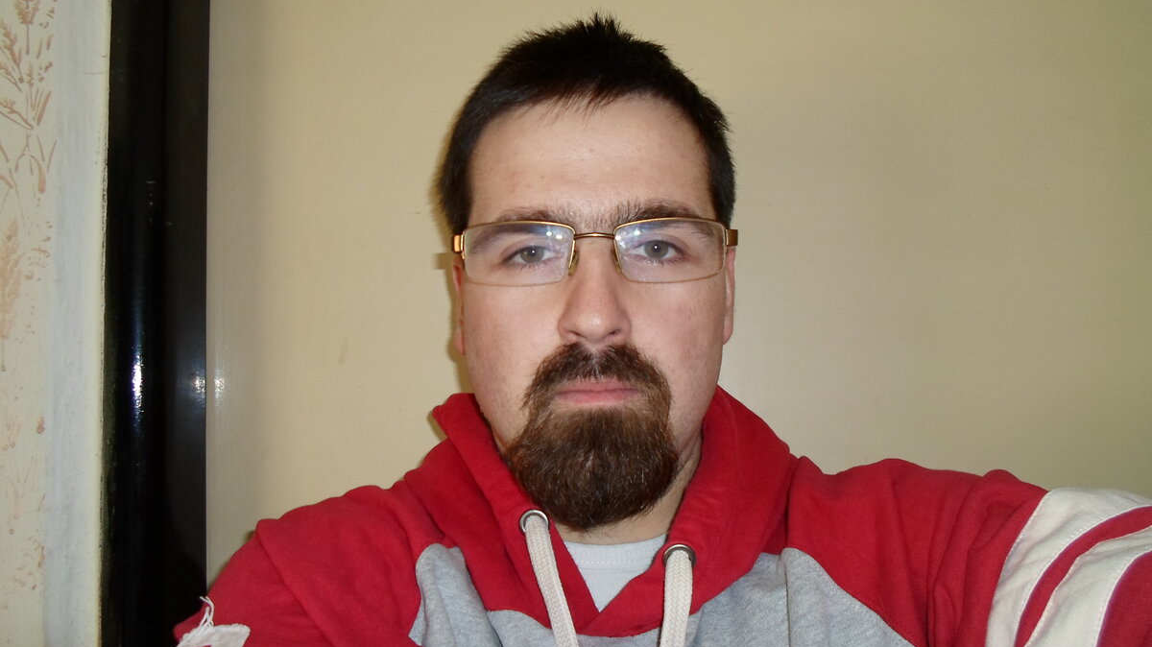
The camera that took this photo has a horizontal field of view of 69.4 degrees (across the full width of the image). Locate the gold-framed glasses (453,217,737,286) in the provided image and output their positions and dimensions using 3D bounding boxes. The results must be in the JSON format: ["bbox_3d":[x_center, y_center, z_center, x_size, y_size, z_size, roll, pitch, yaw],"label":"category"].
[{"bbox_3d":[0.008,-0.037,0.464,0.139,0.040,0.138,-1,3,-1],"label":"gold-framed glasses"}]

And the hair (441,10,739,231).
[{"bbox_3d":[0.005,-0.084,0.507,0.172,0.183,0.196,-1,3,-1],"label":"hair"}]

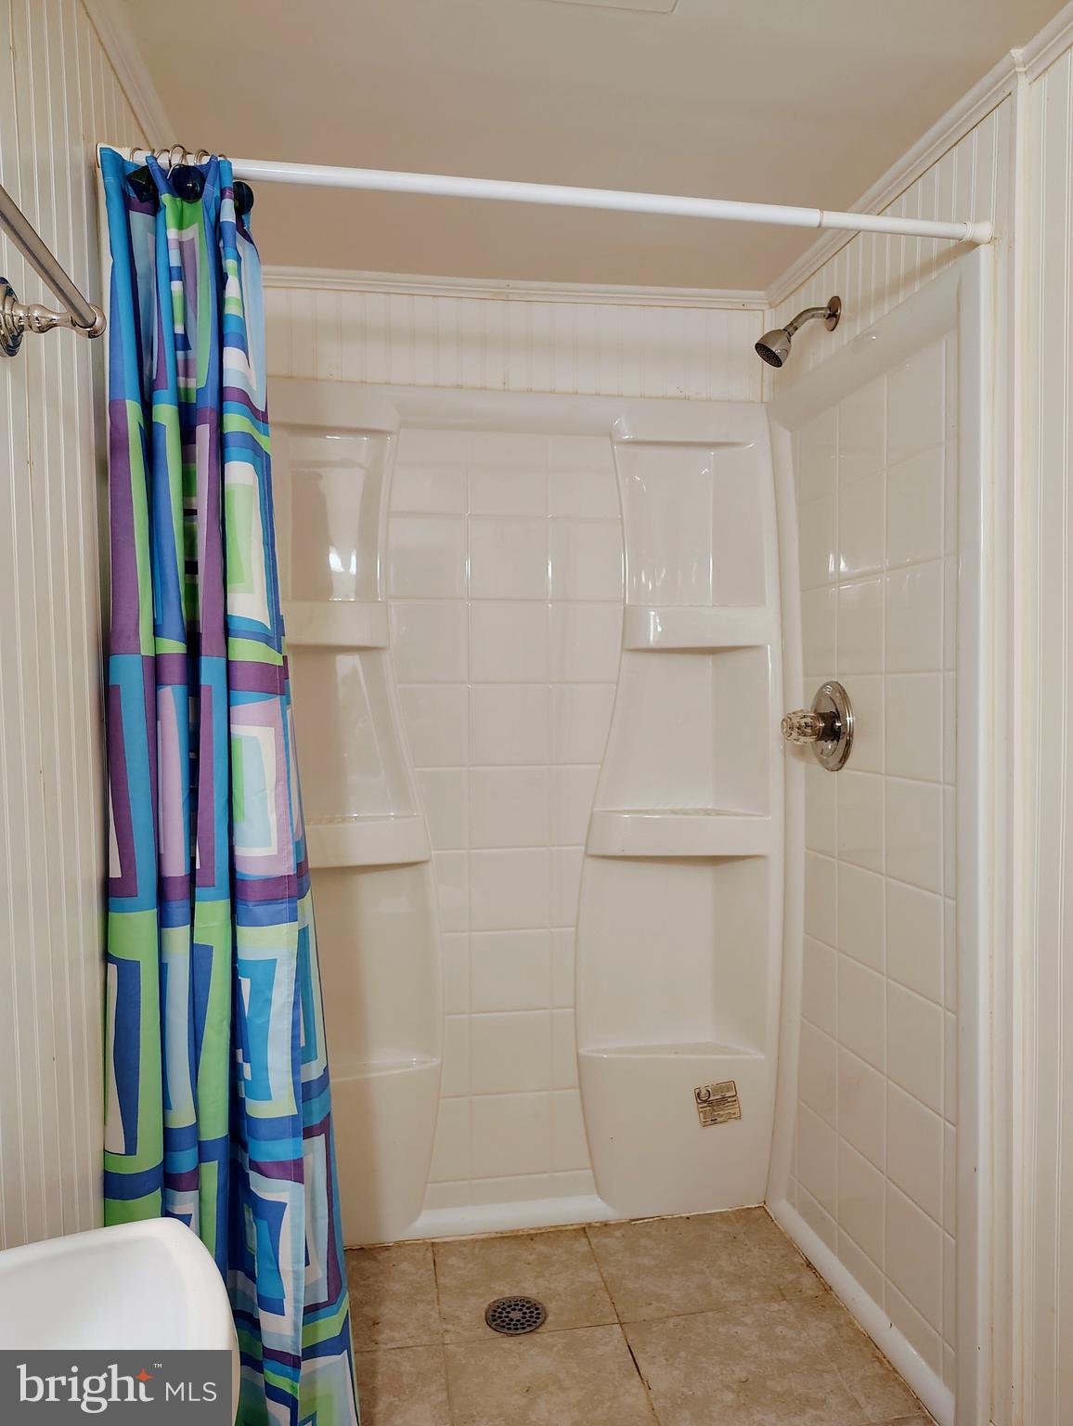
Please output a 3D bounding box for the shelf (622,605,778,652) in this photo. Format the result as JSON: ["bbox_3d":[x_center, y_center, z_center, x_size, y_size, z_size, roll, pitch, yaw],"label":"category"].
[{"bbox_3d":[0.346,-0.186,2.150,0.325,0.090,0.140,-1,1,-10],"label":"shelf"}]

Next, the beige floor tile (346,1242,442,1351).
[{"bbox_3d":[-0.366,1.174,1.979,0.337,0.010,0.327,-1,2,-9],"label":"beige floor tile"}]

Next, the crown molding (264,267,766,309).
[{"bbox_3d":[-0.075,-0.893,2.076,1.200,0.040,0.034,-1,1,-10],"label":"crown molding"}]

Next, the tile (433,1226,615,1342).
[{"bbox_3d":[-0.038,1.120,1.948,0.325,0.010,0.325,-1,1,-10],"label":"tile"}]

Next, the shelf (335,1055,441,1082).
[{"bbox_3d":[-0.381,0.774,2.091,0.381,0.030,0.088,-2,3,-17],"label":"shelf"}]

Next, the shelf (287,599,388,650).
[{"bbox_3d":[-0.440,-0.183,2.032,0.293,0.100,0.102,-2,3,-17],"label":"shelf"}]

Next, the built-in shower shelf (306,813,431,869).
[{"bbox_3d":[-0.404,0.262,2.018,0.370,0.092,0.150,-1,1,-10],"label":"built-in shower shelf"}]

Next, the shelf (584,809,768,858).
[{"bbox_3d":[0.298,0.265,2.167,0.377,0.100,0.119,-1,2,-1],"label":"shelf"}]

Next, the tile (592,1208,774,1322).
[{"bbox_3d":[0.303,1.159,2.080,0.336,0.010,0.326,-1,2,-9],"label":"tile"}]

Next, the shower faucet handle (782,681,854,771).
[{"bbox_3d":[0.518,0.025,1.873,0.115,0.167,0.165,-1,1,-10],"label":"shower faucet handle"}]

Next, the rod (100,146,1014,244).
[{"bbox_3d":[0.061,-0.677,1.306,1.200,0.030,0.030,-1,1,-10],"label":"rod"}]

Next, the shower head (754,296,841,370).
[{"bbox_3d":[0.490,-0.722,1.875,0.161,0.142,0.069,-1,2,-9],"label":"shower head"}]

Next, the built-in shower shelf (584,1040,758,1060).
[{"bbox_3d":[0.289,0.755,2.200,0.397,0.029,0.092,-1,2,-1],"label":"built-in shower shelf"}]

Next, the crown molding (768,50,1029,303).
[{"bbox_3d":[0.585,-0.894,1.767,0.034,0.042,0.840,-1,1,-10],"label":"crown molding"}]

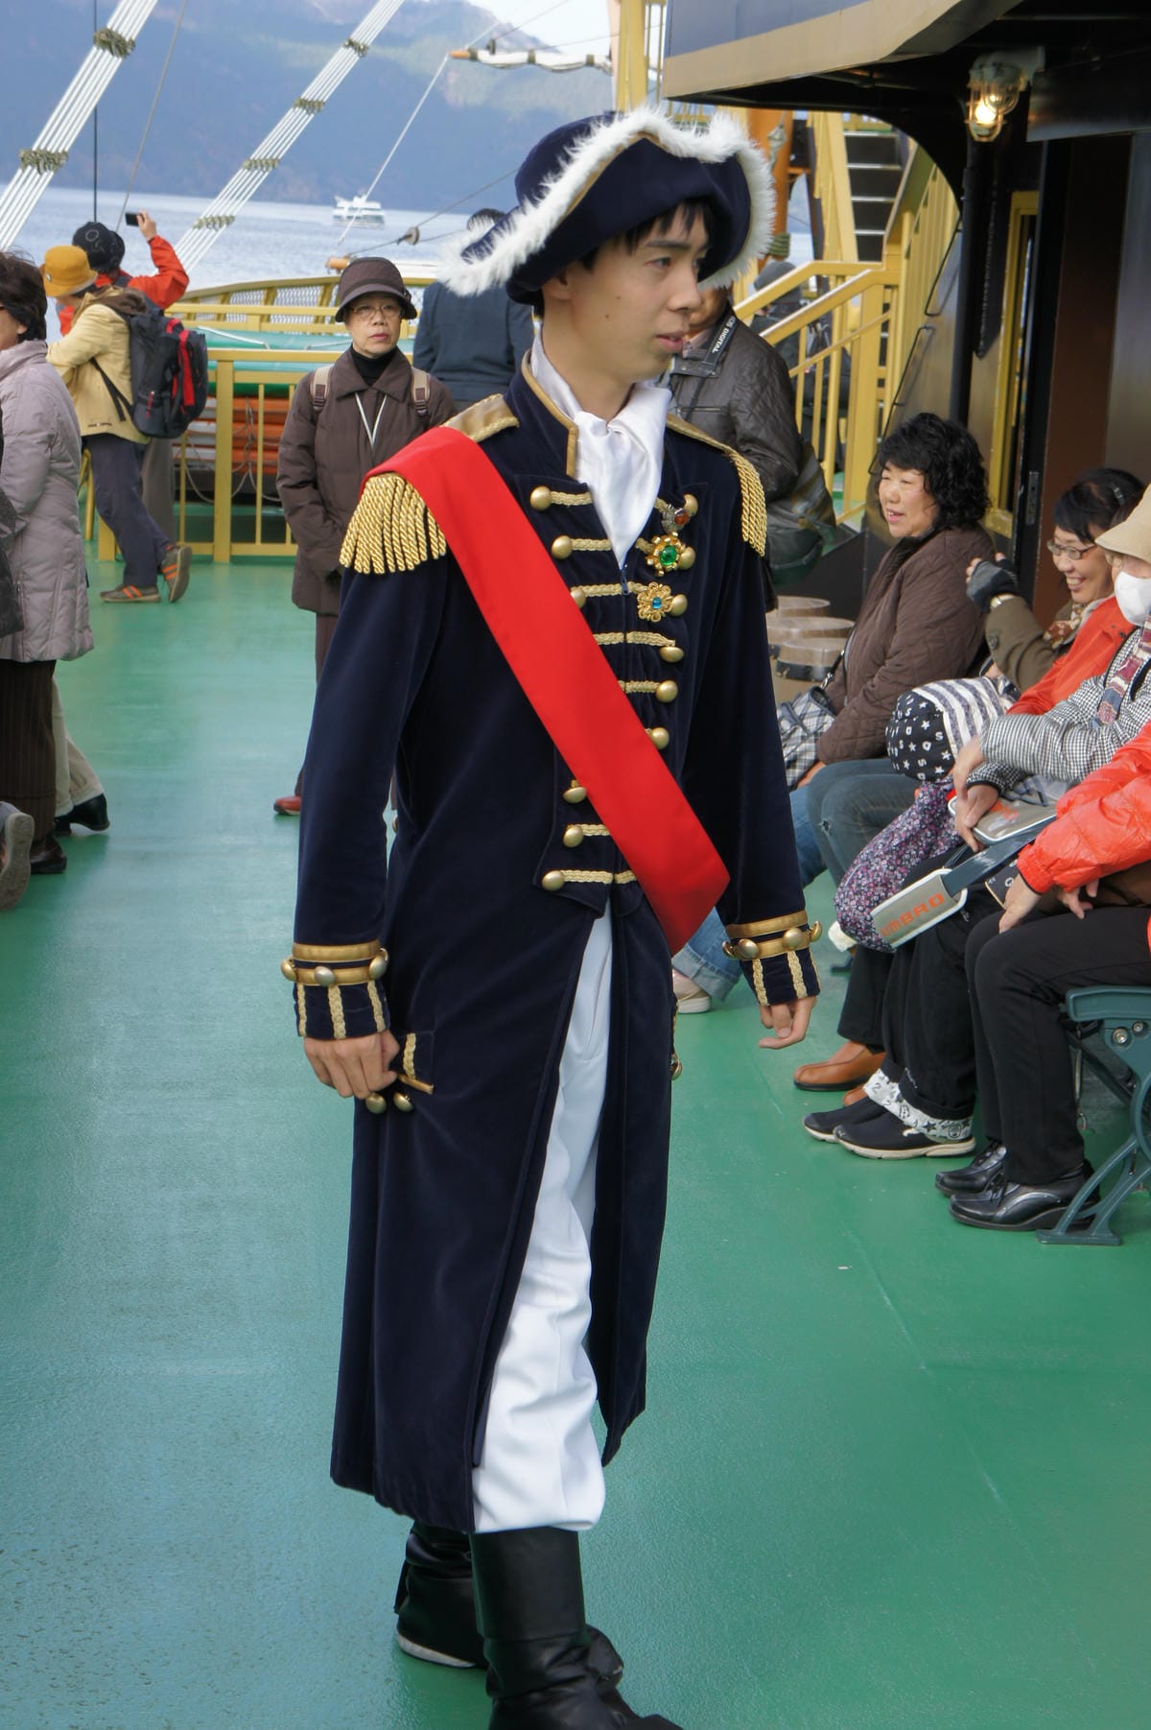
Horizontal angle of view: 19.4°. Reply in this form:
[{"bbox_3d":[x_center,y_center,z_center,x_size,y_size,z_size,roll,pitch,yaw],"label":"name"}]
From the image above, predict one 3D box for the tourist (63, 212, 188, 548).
[{"bbox_3d":[-2.015,-2.100,15.078,0.560,1.600,0.420,0,11,-12],"label":"tourist"}]

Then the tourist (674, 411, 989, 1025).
[{"bbox_3d":[0.525,-0.330,7.406,0.800,1.290,0.500,0,11,-10],"label":"tourist"}]

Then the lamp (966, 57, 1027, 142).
[{"bbox_3d":[1.072,-1.948,8.534,0.170,0.230,0.160,1,11,-5],"label":"lamp"}]

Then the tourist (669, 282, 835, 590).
[{"bbox_3d":[0.366,-0.777,8.714,0.520,1.650,0.400,11,14,39],"label":"tourist"}]

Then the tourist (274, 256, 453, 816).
[{"bbox_3d":[-0.585,-0.898,9.353,0.490,1.565,0.340,2,11,0],"label":"tourist"}]

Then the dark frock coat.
[{"bbox_3d":[-0.022,0.086,3.808,0.630,1.300,0.400,-6,14,-35],"label":"dark frock coat"}]

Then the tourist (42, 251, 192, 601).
[{"bbox_3d":[-1.913,-1.839,14.059,0.580,1.490,0.450,7,12,21],"label":"tourist"}]

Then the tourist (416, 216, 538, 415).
[{"bbox_3d":[-0.422,-1.928,14.297,0.530,1.690,0.340,3,11,3],"label":"tourist"}]

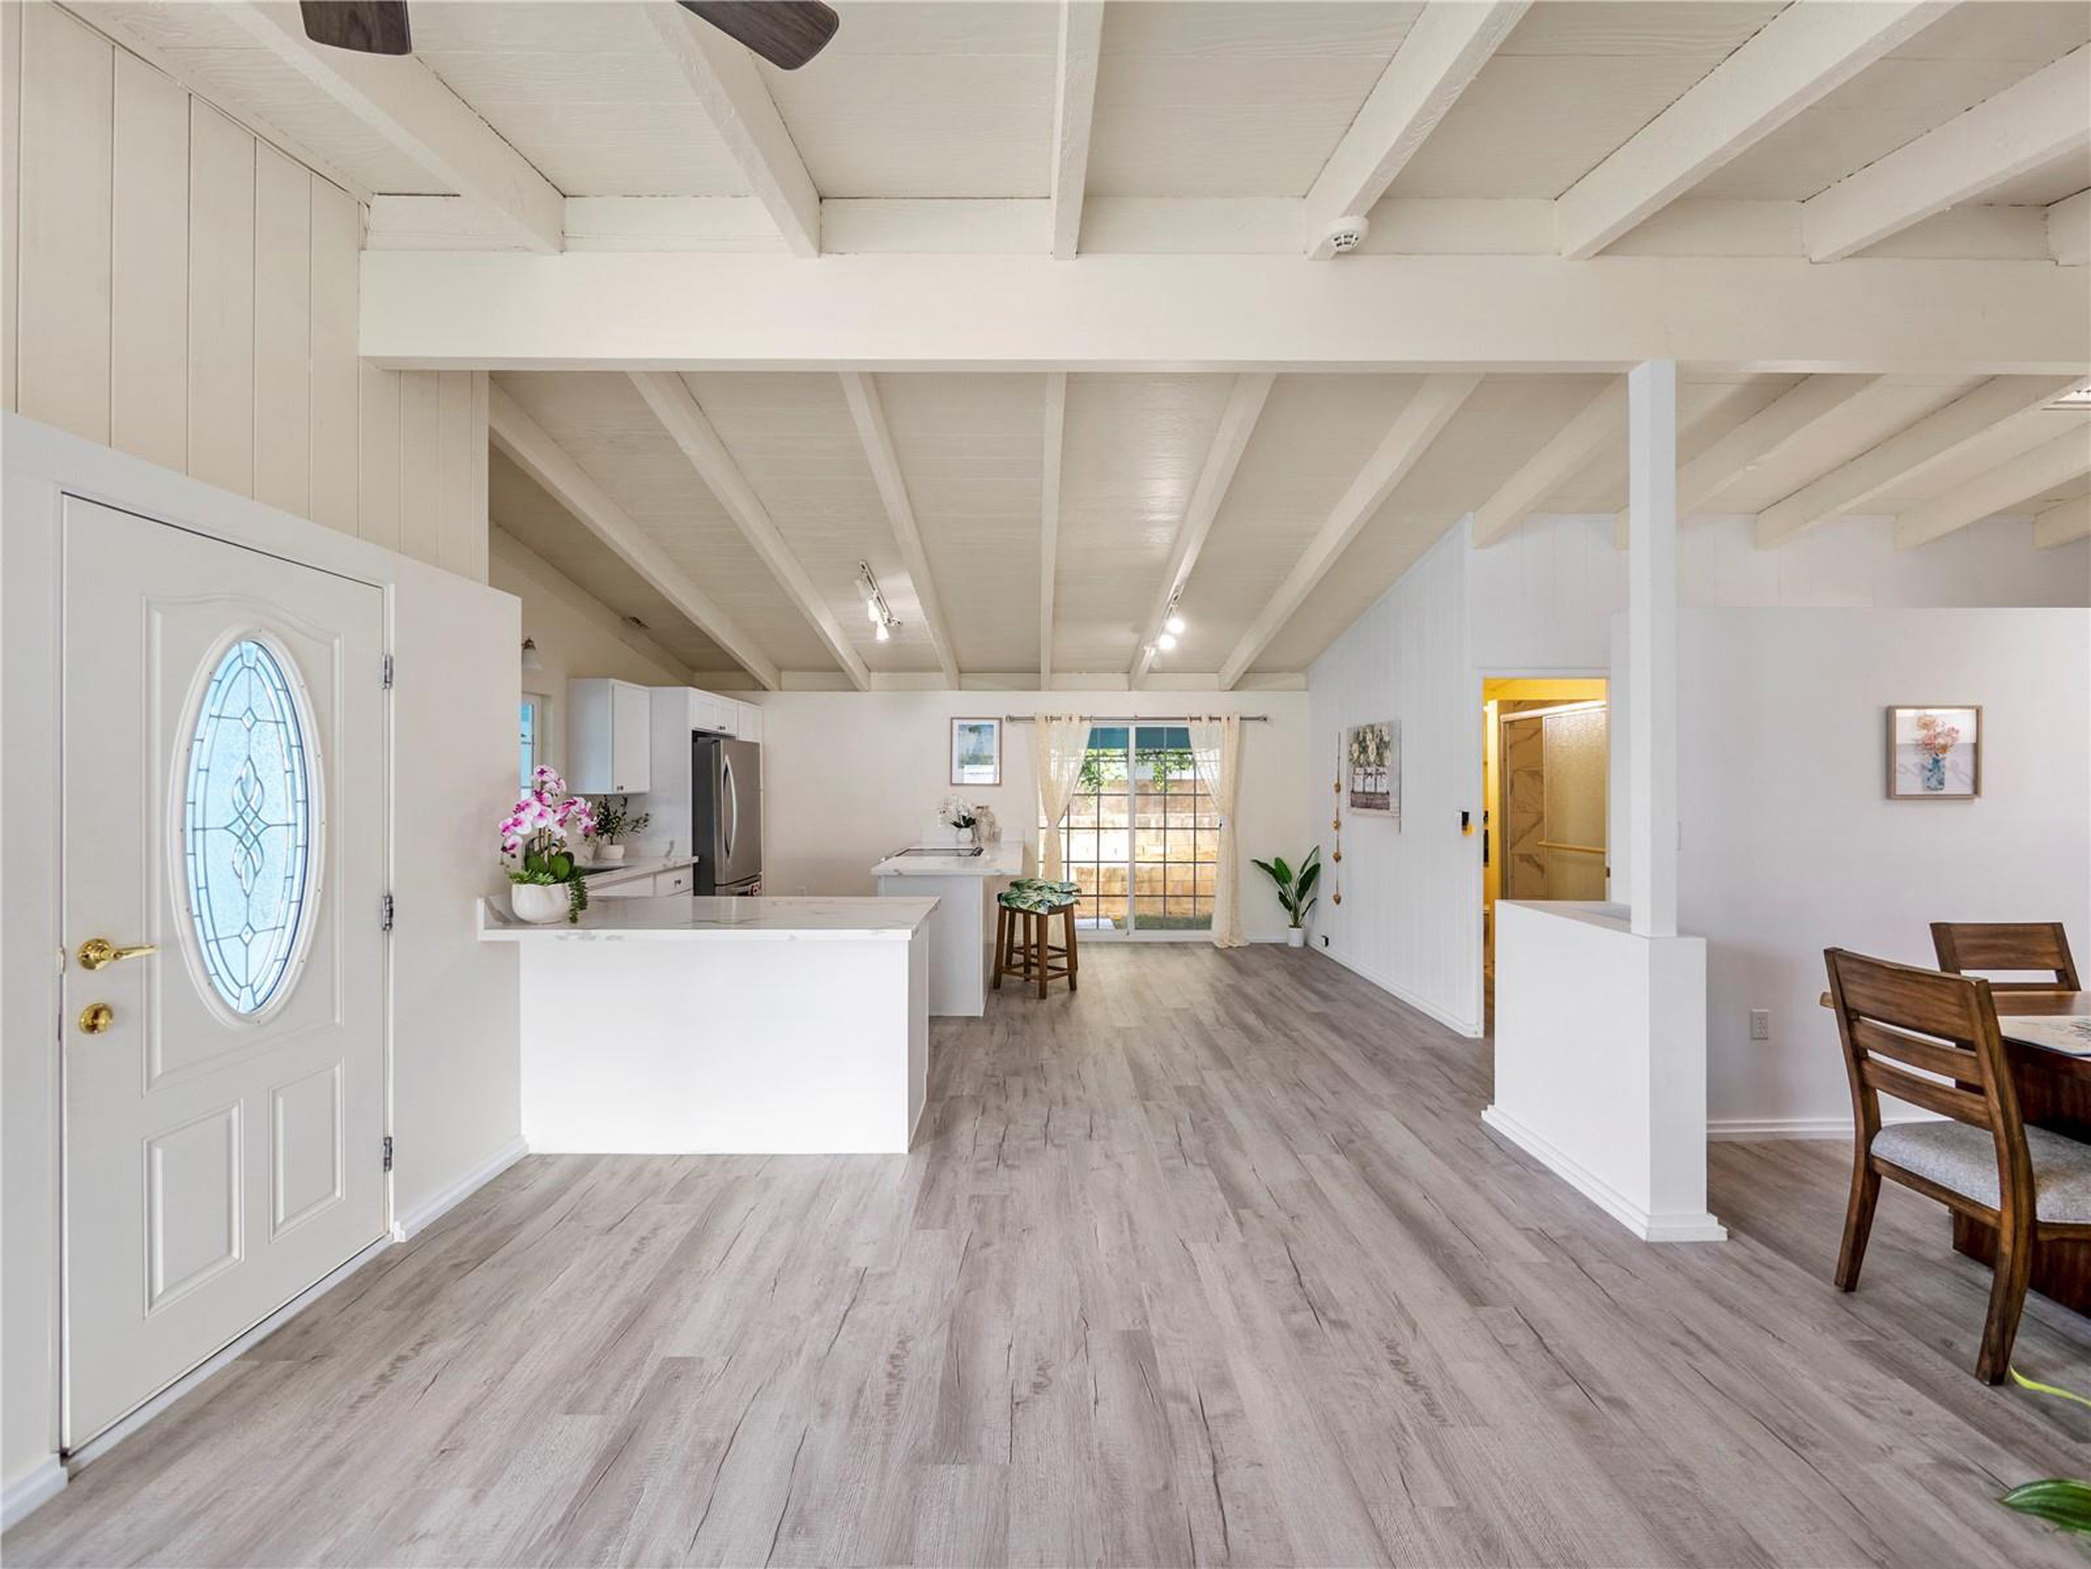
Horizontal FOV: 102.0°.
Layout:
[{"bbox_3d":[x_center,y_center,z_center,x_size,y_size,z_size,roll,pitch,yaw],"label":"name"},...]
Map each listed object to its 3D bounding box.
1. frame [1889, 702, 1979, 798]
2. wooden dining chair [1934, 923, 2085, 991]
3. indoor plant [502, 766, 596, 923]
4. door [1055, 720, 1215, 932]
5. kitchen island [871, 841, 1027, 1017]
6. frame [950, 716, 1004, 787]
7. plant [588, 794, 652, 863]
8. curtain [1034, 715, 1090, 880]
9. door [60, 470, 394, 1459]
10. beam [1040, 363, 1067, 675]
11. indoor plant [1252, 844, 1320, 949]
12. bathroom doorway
[{"bbox_3d":[3.648,-0.127,3.464,0.376,0.384,0.030,0,0,-1],"label":"frame"},{"bbox_3d":[3.265,0.955,2.620,0.470,0.970,0.570,0,0,-1],"label":"wooden dining chair"},{"bbox_3d":[-1.970,0.238,3.353,0.371,0.619,0.313,0,0,0],"label":"indoor plant"},{"bbox_3d":[0.798,0.438,7.807,1.757,2.010,0.111,0,0,0],"label":"door"},{"bbox_3d":[-0.620,0.982,6.385,0.920,0.915,2.470,0,0,-1],"label":"kitchen island"},{"bbox_3d":[-0.631,-0.308,7.767,0.467,0.646,0.030,0,0,0],"label":"frame"},{"bbox_3d":[-2.920,0.300,5.820,0.370,0.450,0.350,0,0,-1],"label":"plant"},{"bbox_3d":[0.145,0.410,7.500,0.520,2.050,0.120,0,0,-1],"label":"curtain"},{"bbox_3d":[-2.111,0.404,2.247,0.051,2.045,0.889,0,0,0],"label":"door"},{"bbox_3d":[0.015,-1.330,5.270,0.090,0.165,4.750,0,-10,-1],"label":"beam"},{"bbox_3d":[2.095,0.985,7.380,0.570,0.880,0.480,0,0,-1],"label":"indoor plant"},{"bbox_3d":[2.820,0.410,4.780,0.720,2.050,0.130,0,0,-1],"label":"bathroom doorway"}]

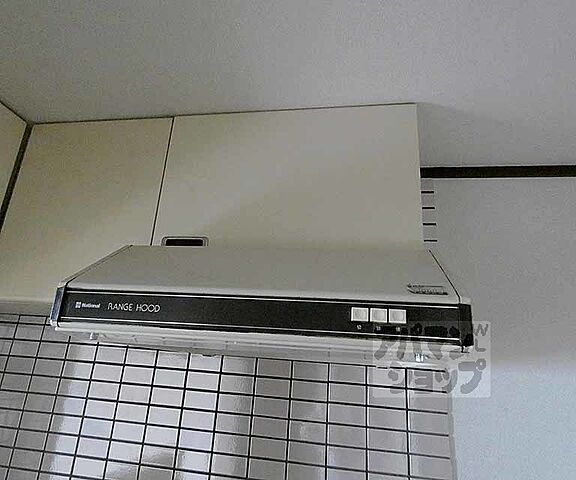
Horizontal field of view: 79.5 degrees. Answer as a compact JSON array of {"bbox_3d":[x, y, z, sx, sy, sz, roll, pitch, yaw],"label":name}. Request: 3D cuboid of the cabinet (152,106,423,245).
[{"bbox_3d":[0.012,-0.097,0.936,0.600,0.366,0.299,1,-16,9],"label":"cabinet"}]

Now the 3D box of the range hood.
[{"bbox_3d":[-0.022,0.148,0.742,0.602,0.220,0.520,1,-16,10],"label":"range hood"}]

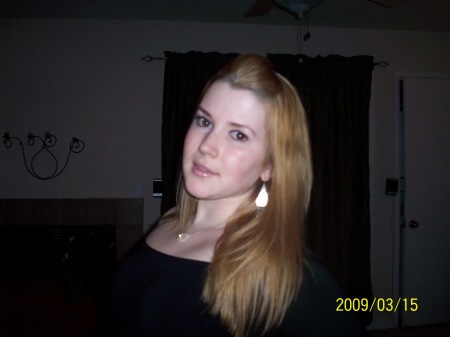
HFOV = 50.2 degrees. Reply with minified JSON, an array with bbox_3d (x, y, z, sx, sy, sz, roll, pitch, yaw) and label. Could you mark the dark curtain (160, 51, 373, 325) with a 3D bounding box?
[{"bbox_3d":[0.340,0.180,3.700,1.660,2.130,0.130,0,1,-7],"label":"dark curtain"}]

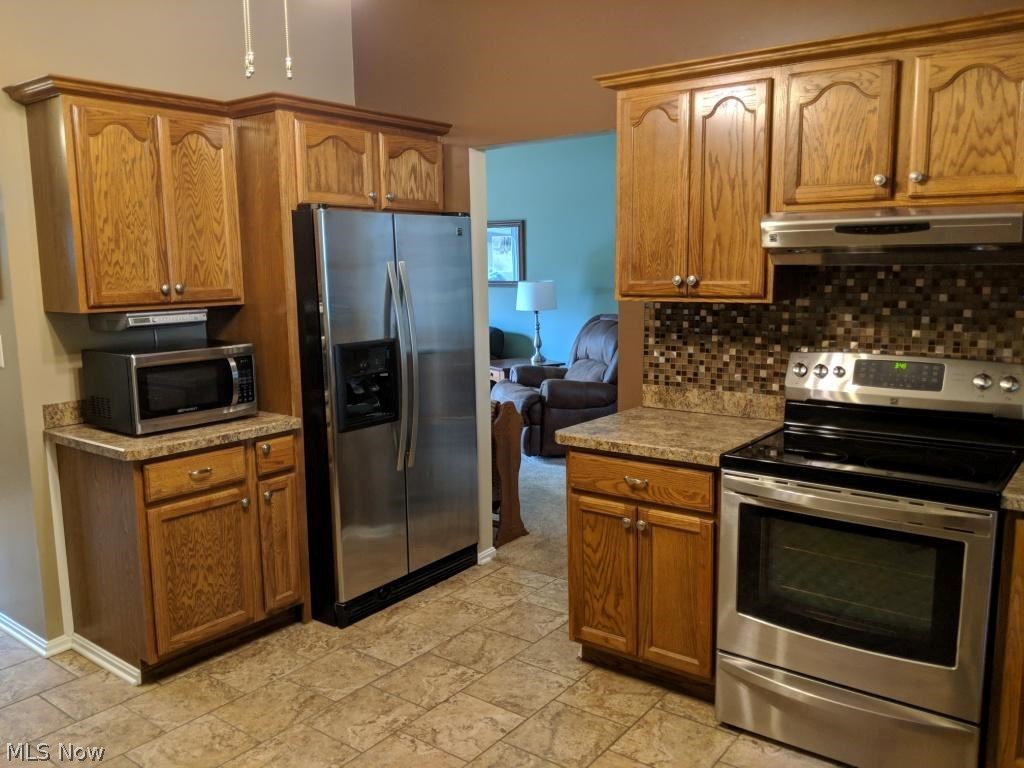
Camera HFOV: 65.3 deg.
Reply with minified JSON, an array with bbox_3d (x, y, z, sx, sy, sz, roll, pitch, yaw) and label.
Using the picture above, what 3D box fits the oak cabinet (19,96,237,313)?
[{"bbox_3d":[-1.490,-0.707,3.223,0.309,0.791,0.695,6,11,37],"label":"oak cabinet"}]

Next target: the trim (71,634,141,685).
[{"bbox_3d":[-1.592,1.071,3.103,0.520,0.059,0.015,6,11,37],"label":"trim"}]

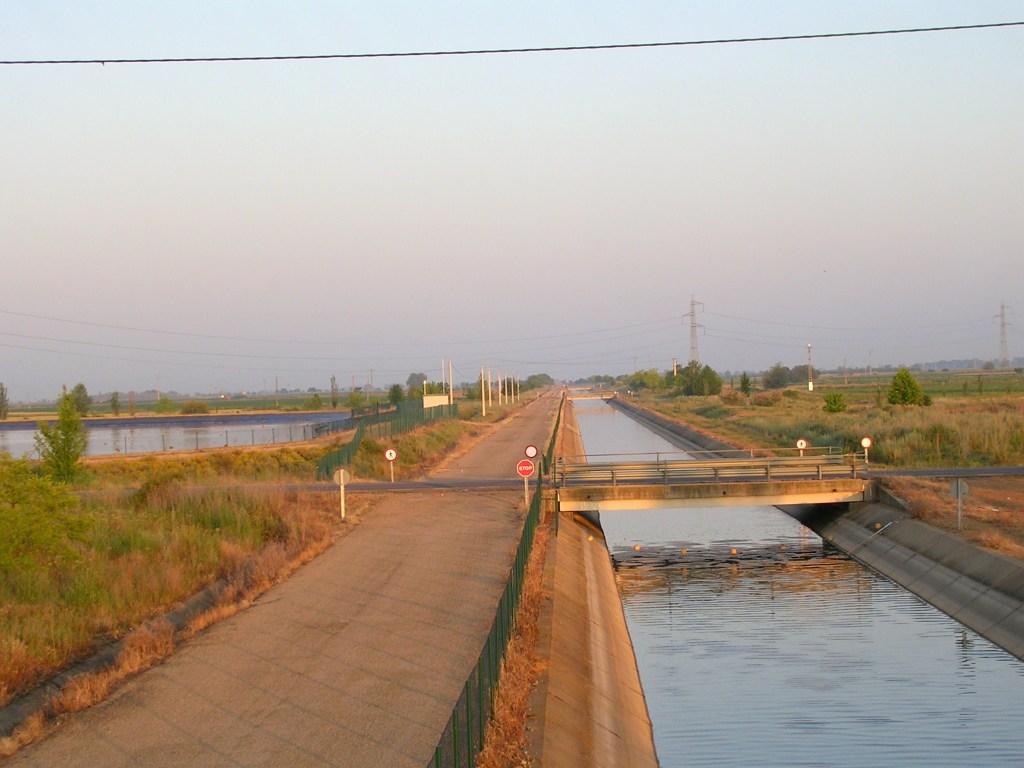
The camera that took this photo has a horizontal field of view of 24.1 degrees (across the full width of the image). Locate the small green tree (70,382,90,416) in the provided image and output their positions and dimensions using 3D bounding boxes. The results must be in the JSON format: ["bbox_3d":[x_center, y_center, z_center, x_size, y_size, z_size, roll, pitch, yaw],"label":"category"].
[{"bbox_3d":[-75.635,2.752,420.000,3.700,6.000,3.600,-2,0,0],"label":"small green tree"}]

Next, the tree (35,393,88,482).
[{"bbox_3d":[-22.750,2.727,121.000,2.700,4.650,2.600,-2,0,0],"label":"tree"}]

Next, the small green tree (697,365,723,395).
[{"bbox_3d":[38.936,-0.785,470.000,4.700,5.900,4.600,-2,0,0],"label":"small green tree"}]

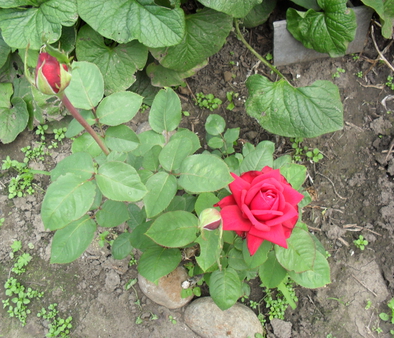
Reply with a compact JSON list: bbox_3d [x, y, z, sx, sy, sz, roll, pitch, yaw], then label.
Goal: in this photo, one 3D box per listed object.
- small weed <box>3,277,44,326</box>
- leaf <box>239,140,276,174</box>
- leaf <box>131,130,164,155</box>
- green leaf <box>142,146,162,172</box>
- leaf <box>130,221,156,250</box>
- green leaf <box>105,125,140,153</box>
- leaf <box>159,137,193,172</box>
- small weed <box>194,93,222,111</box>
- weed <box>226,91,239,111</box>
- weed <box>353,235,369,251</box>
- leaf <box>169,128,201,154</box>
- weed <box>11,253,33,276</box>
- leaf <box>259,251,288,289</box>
[{"bbox_3d":[-0.317,0.242,0.831,0.077,0.035,0.089,0,58,0],"label":"small weed"},{"bbox_3d":[0.105,-0.018,0.766,0.056,0.025,0.082,27,62,16],"label":"leaf"},{"bbox_3d":[-0.077,-0.036,0.690,0.053,0.013,0.043,-15,69,-9],"label":"leaf"},{"bbox_3d":[-0.068,-0.016,0.727,0.036,0.012,0.043,-5,77,-2],"label":"green leaf"},{"bbox_3d":[-0.085,0.112,0.767,0.056,0.020,0.057,10,59,6],"label":"leaf"},{"bbox_3d":[-0.107,-0.043,0.650,0.050,0.014,0.043,12,67,1],"label":"green leaf"},{"bbox_3d":[-0.033,-0.022,0.700,0.048,0.016,0.060,18,71,5],"label":"leaf"},{"bbox_3d":[0.027,-0.159,1.075,0.067,0.022,0.040,0,55,0],"label":"small weed"},{"bbox_3d":[0.084,-0.162,1.075,0.029,0.025,0.043,0,55,0],"label":"weed"},{"bbox_3d":[0.311,0.140,0.867,0.031,0.020,0.030,0,55,0],"label":"weed"},{"bbox_3d":[-0.021,-0.042,0.700,0.056,0.014,0.044,10,67,4],"label":"leaf"},{"bbox_3d":[-0.337,0.181,0.874,0.042,0.025,0.039,0,58,0],"label":"weed"},{"bbox_3d":[0.128,0.168,0.760,0.049,0.018,0.065,11,66,9],"label":"leaf"}]

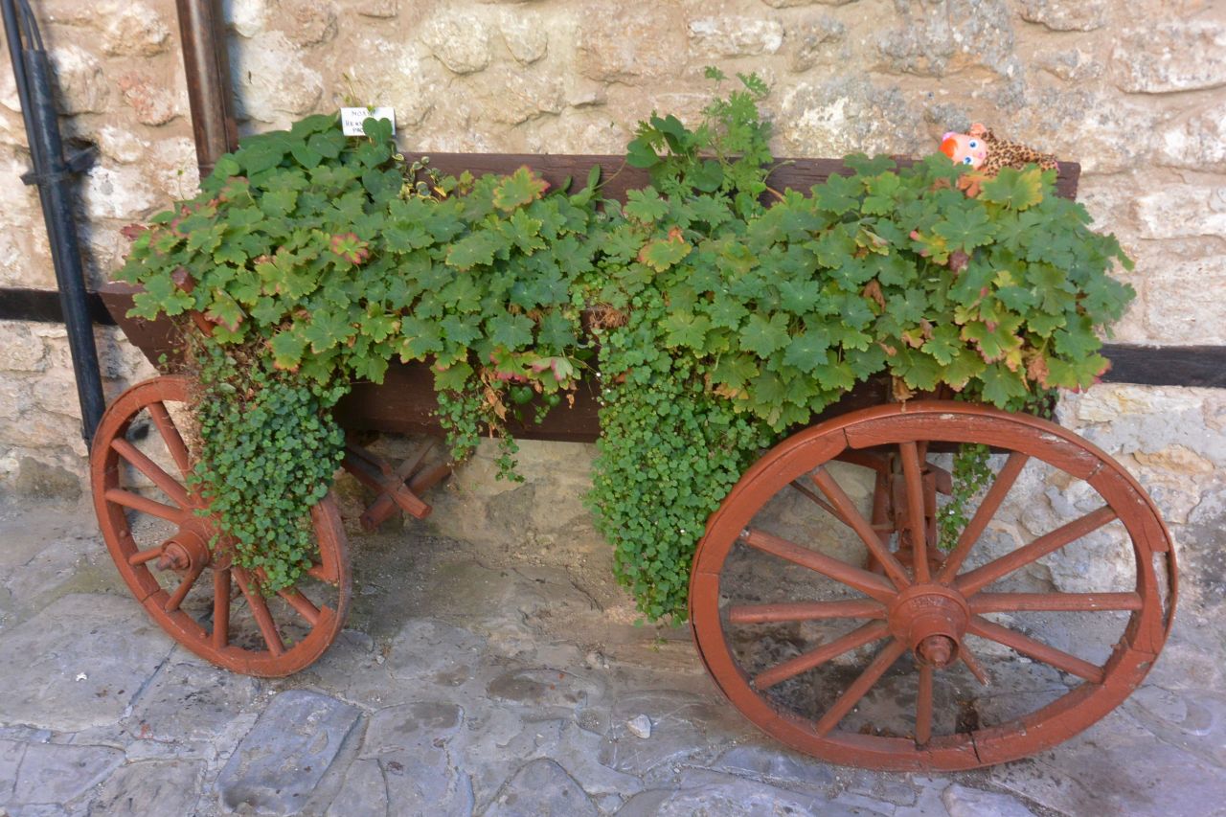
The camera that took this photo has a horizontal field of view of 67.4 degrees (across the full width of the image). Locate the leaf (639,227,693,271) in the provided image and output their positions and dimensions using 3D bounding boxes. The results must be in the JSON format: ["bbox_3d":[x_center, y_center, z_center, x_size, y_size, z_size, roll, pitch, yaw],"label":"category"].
[{"bbox_3d":[0.104,-0.307,1.830,0.106,0.028,0.084,2,55,5],"label":"leaf"}]

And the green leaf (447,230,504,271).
[{"bbox_3d":[-0.283,-0.324,1.880,0.113,0.028,0.091,5,61,11],"label":"green leaf"}]

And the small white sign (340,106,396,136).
[{"bbox_3d":[-0.555,-0.648,2.080,0.123,0.060,0.004,3,20,7],"label":"small white sign"}]

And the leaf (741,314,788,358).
[{"bbox_3d":[0.277,-0.135,1.680,0.089,0.079,0.025,3,-9,7],"label":"leaf"}]

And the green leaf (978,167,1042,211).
[{"bbox_3d":[0.772,-0.425,1.780,0.115,0.082,0.028,4,-5,9],"label":"green leaf"}]

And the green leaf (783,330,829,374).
[{"bbox_3d":[0.348,-0.102,1.660,0.083,0.078,0.025,2,-12,5],"label":"green leaf"}]

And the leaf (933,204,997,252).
[{"bbox_3d":[0.650,-0.333,1.700,0.109,0.087,0.028,2,-19,5],"label":"leaf"}]

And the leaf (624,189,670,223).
[{"bbox_3d":[0.074,-0.442,2.000,0.095,0.076,0.025,3,-17,7],"label":"leaf"}]

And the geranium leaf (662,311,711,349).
[{"bbox_3d":[0.137,-0.147,1.720,0.093,0.071,0.025,2,-19,5],"label":"geranium leaf"}]

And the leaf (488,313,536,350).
[{"bbox_3d":[-0.197,-0.150,1.780,0.092,0.070,0.025,3,-19,7],"label":"leaf"}]

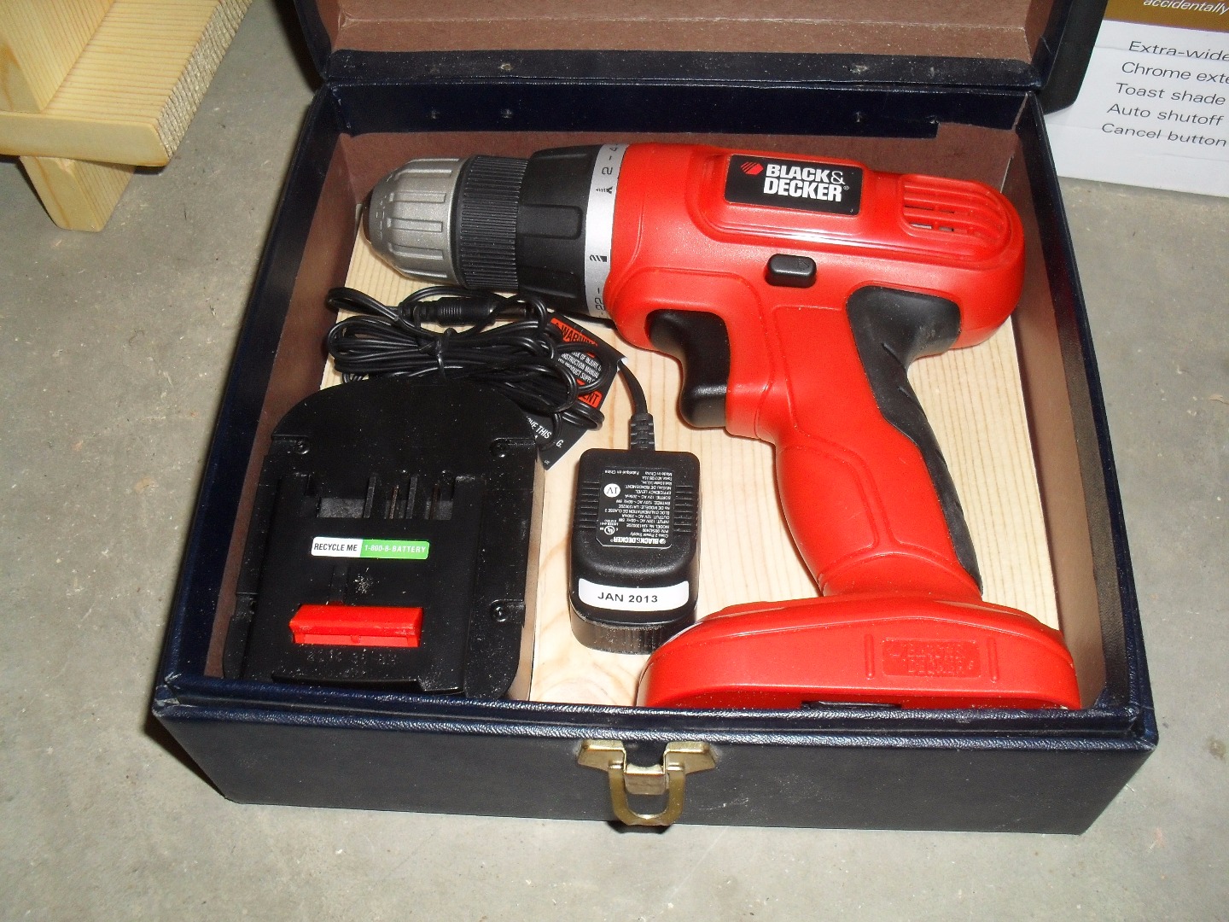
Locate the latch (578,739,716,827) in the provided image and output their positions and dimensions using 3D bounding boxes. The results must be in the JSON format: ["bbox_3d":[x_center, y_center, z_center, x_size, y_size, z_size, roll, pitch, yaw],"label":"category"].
[{"bbox_3d":[0.008,0.083,0.316,0.035,0.031,0.012,1,57,3],"label":"latch"}]

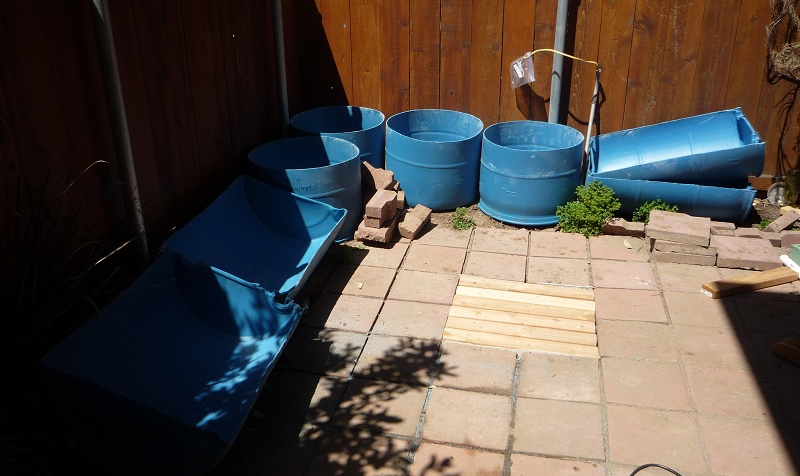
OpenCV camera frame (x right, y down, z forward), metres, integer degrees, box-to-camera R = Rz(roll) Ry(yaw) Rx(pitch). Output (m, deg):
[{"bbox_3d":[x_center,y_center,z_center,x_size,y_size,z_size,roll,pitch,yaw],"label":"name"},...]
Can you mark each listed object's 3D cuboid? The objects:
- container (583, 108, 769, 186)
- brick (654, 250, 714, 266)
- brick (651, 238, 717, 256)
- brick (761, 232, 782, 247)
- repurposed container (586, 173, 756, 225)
[{"bbox_3d":[1.615,-0.444,4.118,0.885,0.300,0.585,-10,25,19],"label":"container"},{"bbox_3d":[1.462,0.055,3.591,0.290,0.053,0.260,5,24,14],"label":"brick"},{"bbox_3d":[1.461,0.004,3.569,0.290,0.053,0.260,6,24,15],"label":"brick"},{"bbox_3d":[1.936,0.011,3.663,0.140,0.053,0.105,4,24,11],"label":"brick"},{"bbox_3d":[1.564,-0.296,4.123,0.880,0.265,0.550,6,25,16],"label":"repurposed container"}]

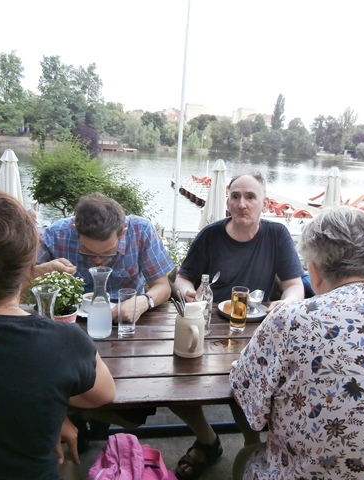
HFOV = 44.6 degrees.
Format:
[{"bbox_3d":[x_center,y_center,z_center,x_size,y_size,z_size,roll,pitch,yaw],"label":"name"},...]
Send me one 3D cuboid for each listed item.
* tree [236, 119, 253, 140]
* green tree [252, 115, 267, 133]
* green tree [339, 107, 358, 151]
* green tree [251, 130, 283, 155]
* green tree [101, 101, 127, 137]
[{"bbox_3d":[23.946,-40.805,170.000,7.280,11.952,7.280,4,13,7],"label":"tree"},{"bbox_3d":[24.435,-33.893,139.893,4.792,11.010,4.553,3,12,0],"label":"green tree"},{"bbox_3d":[52.032,-34.219,138.657,6.531,14.550,6.205,3,12,0],"label":"green tree"},{"bbox_3d":[25.748,-29.535,134.405,9.497,7.640,9.022,3,12,0],"label":"green tree"},{"bbox_3d":[-16.984,-28.885,110.010,6.595,11.063,6.265,3,12,0],"label":"green tree"}]

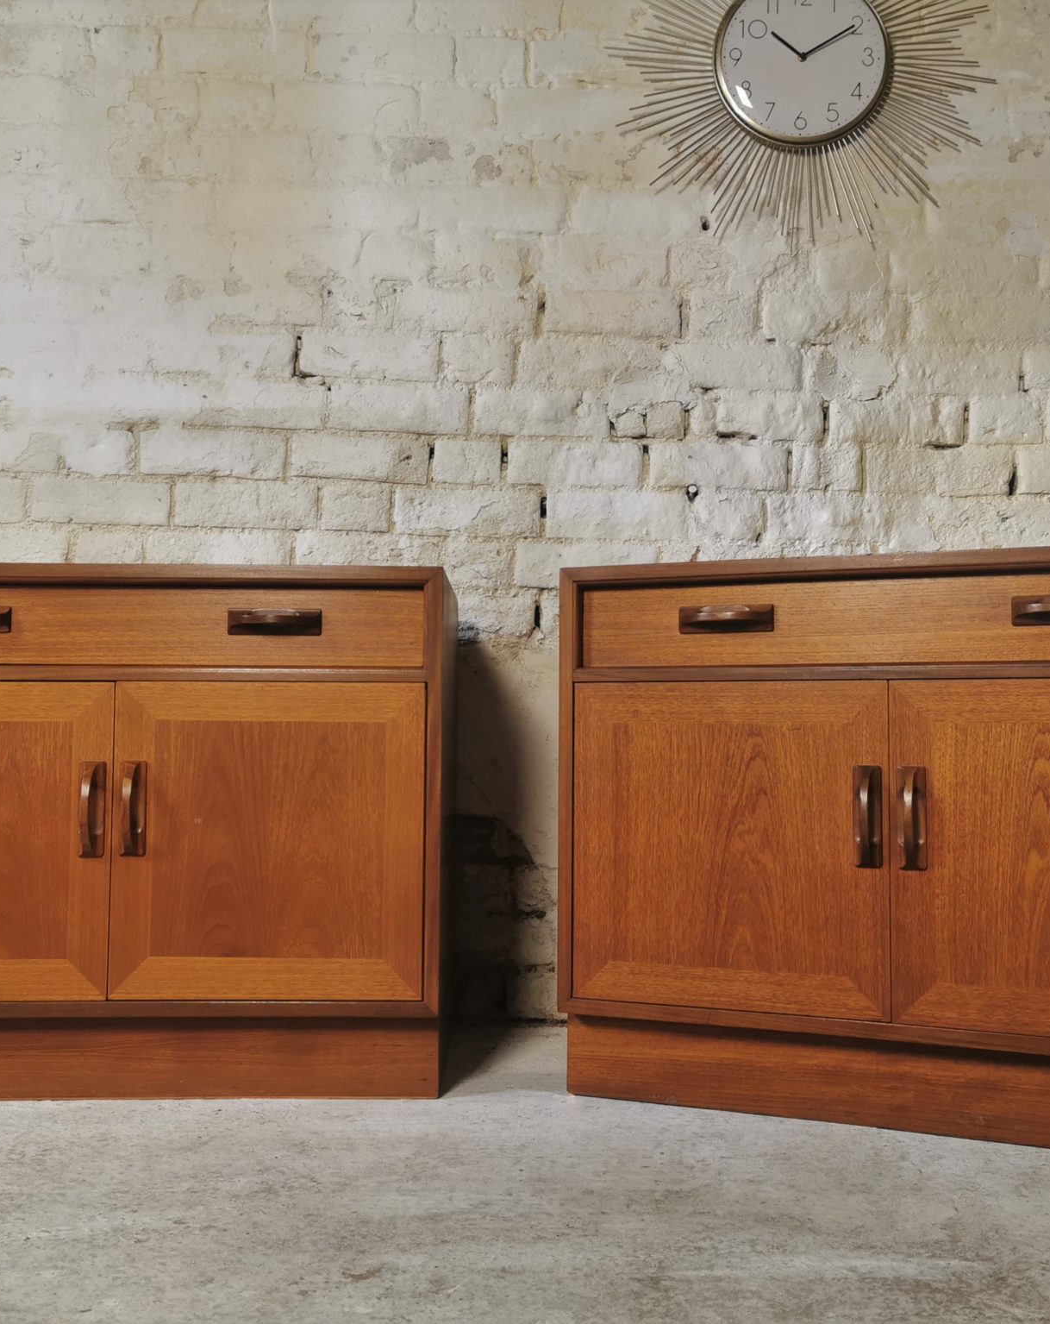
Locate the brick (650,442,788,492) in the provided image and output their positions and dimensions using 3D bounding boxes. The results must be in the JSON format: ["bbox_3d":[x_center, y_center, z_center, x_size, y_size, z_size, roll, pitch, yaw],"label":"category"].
[{"bbox_3d":[0.318,-0.317,2.312,0.225,0.078,0.105,1,-3,0],"label":"brick"}]

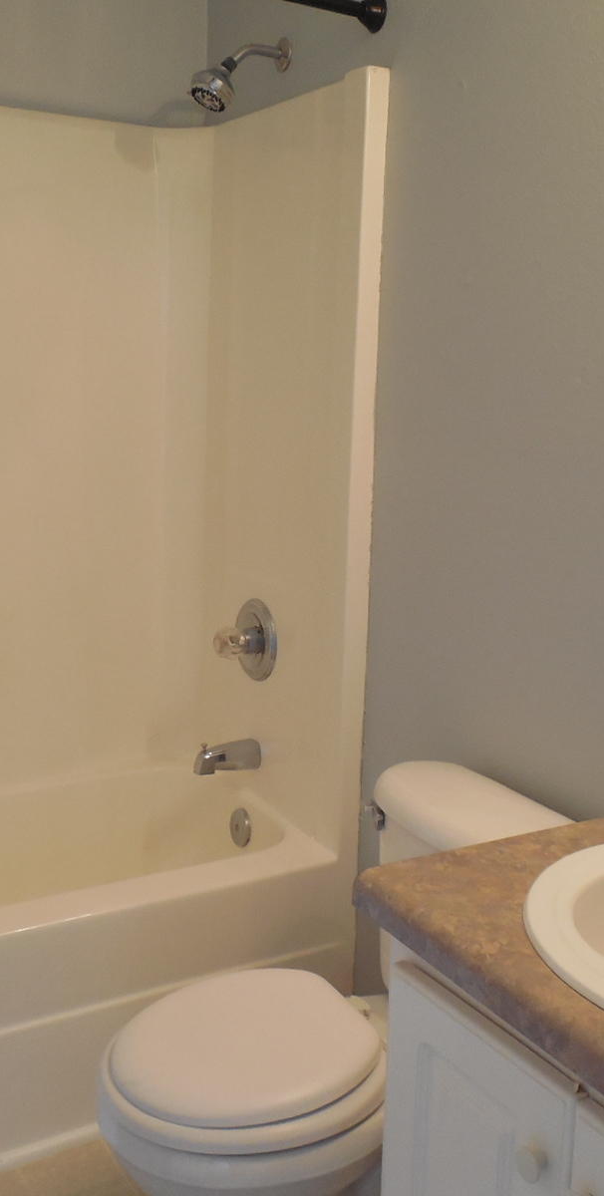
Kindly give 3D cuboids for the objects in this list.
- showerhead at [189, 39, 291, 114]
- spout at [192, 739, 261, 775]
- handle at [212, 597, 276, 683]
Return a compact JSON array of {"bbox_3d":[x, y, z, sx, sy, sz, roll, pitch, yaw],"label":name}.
[{"bbox_3d":[-0.123,-1.025,2.249,0.198,0.156,0.078,-5,12,-29],"label":"showerhead"},{"bbox_3d":[-0.159,0.337,2.462,0.145,0.072,0.060,-5,12,-29],"label":"spout"},{"bbox_3d":[-0.136,0.093,2.430,0.102,0.178,0.178,-5,12,-29],"label":"handle"}]

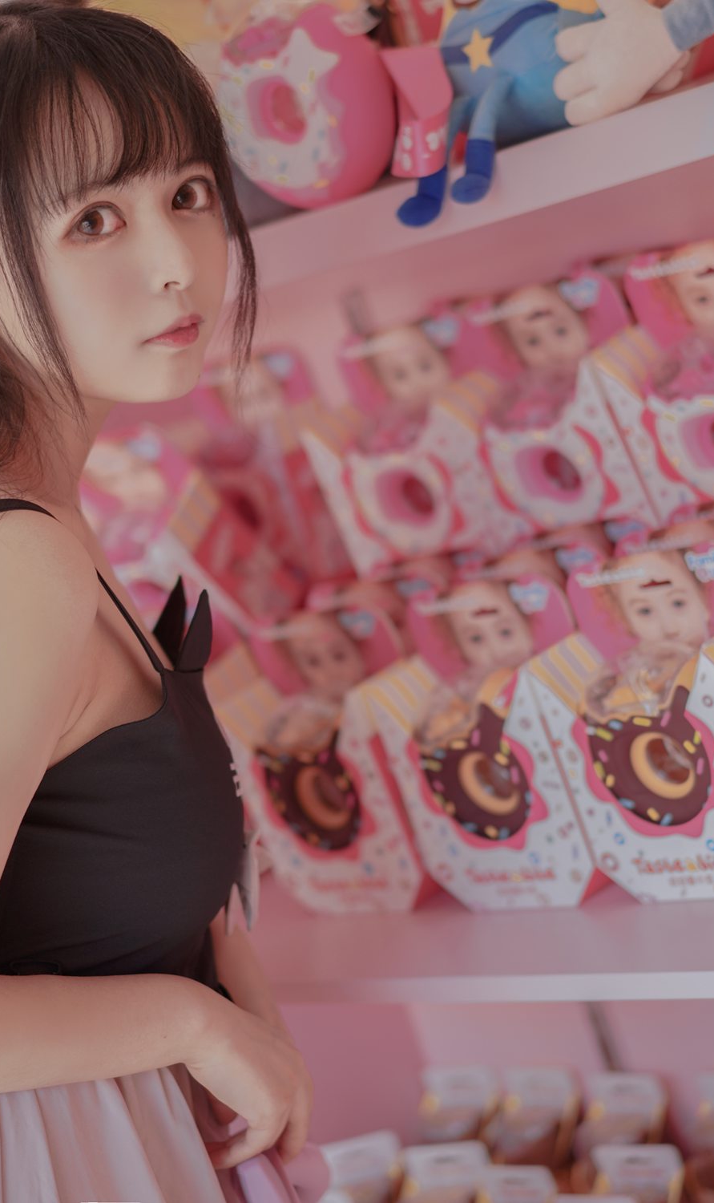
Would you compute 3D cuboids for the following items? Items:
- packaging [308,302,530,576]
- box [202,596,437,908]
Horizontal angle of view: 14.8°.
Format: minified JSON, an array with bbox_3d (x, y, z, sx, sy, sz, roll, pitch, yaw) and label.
[{"bbox_3d":[0.053,-0.100,2.176,0.164,0.229,0.064,-11,19,47],"label":"packaging"},{"bbox_3d":[-0.017,0.122,2.125,0.164,0.229,0.064,-10,15,47],"label":"box"}]

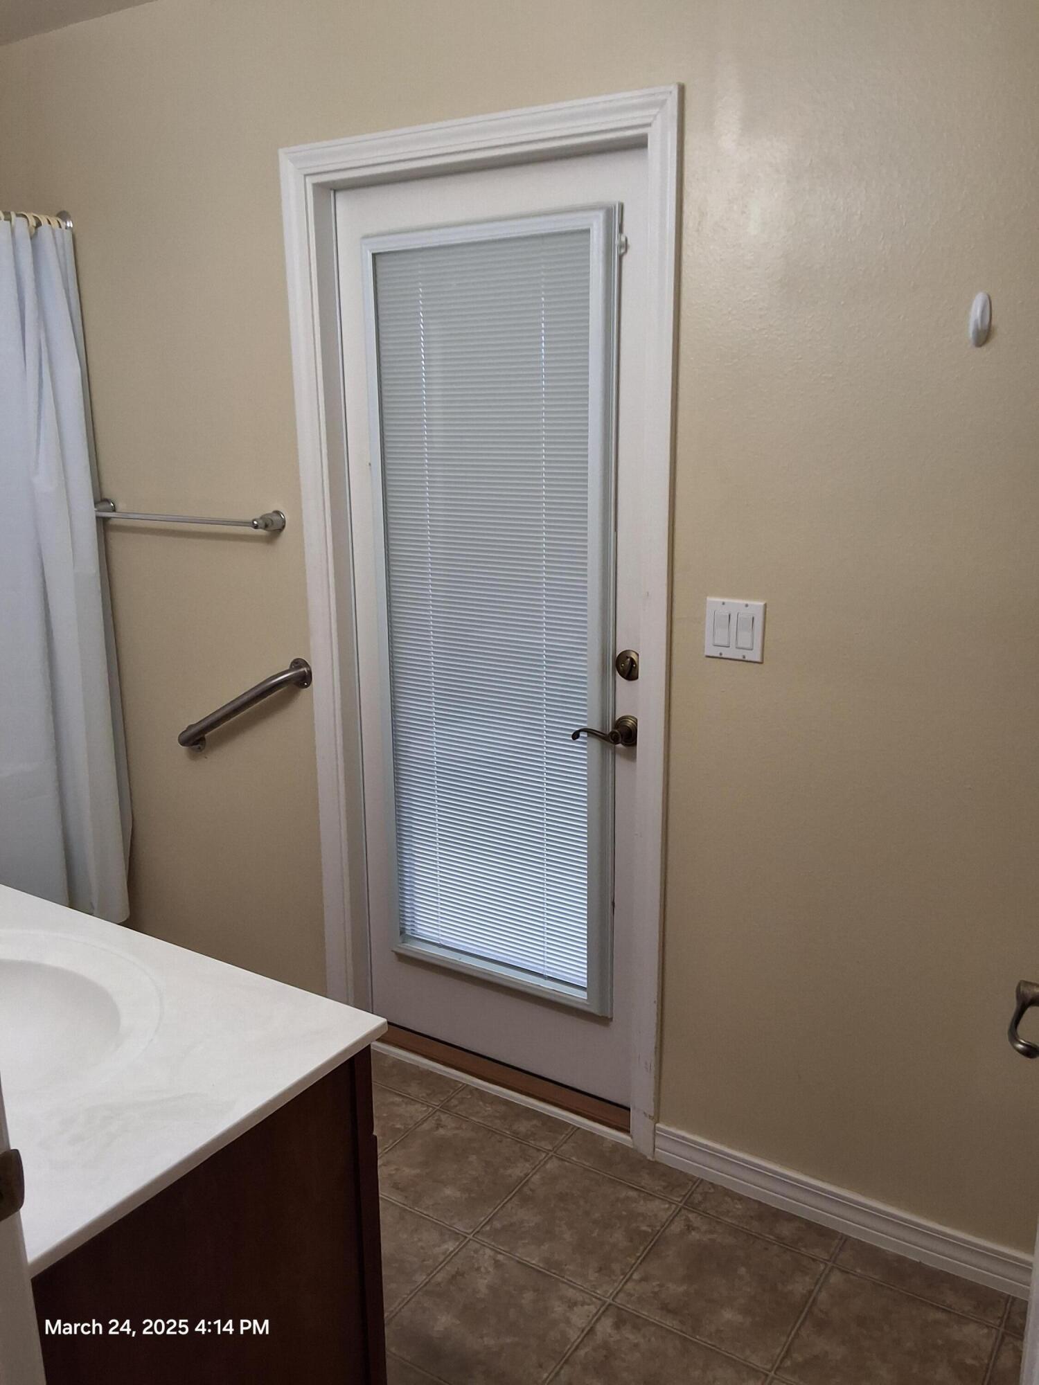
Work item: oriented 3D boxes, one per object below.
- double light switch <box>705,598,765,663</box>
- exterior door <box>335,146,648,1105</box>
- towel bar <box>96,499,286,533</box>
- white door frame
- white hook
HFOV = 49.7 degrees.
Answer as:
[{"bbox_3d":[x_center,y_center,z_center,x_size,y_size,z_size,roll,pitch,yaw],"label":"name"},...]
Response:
[{"bbox_3d":[0.404,-0.116,2.096,0.115,0.114,0.010,8,17,31],"label":"double light switch"},{"bbox_3d":[-0.051,-0.079,2.504,0.809,2.019,0.067,8,17,31],"label":"exterior door"},{"bbox_3d":[-0.852,-0.435,2.785,0.658,0.052,0.082,8,17,31],"label":"towel bar"},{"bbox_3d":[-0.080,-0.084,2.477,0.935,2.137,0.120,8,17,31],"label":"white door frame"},{"bbox_3d":[0.722,-0.585,1.756,0.026,0.084,0.028,8,17,31],"label":"white hook"}]

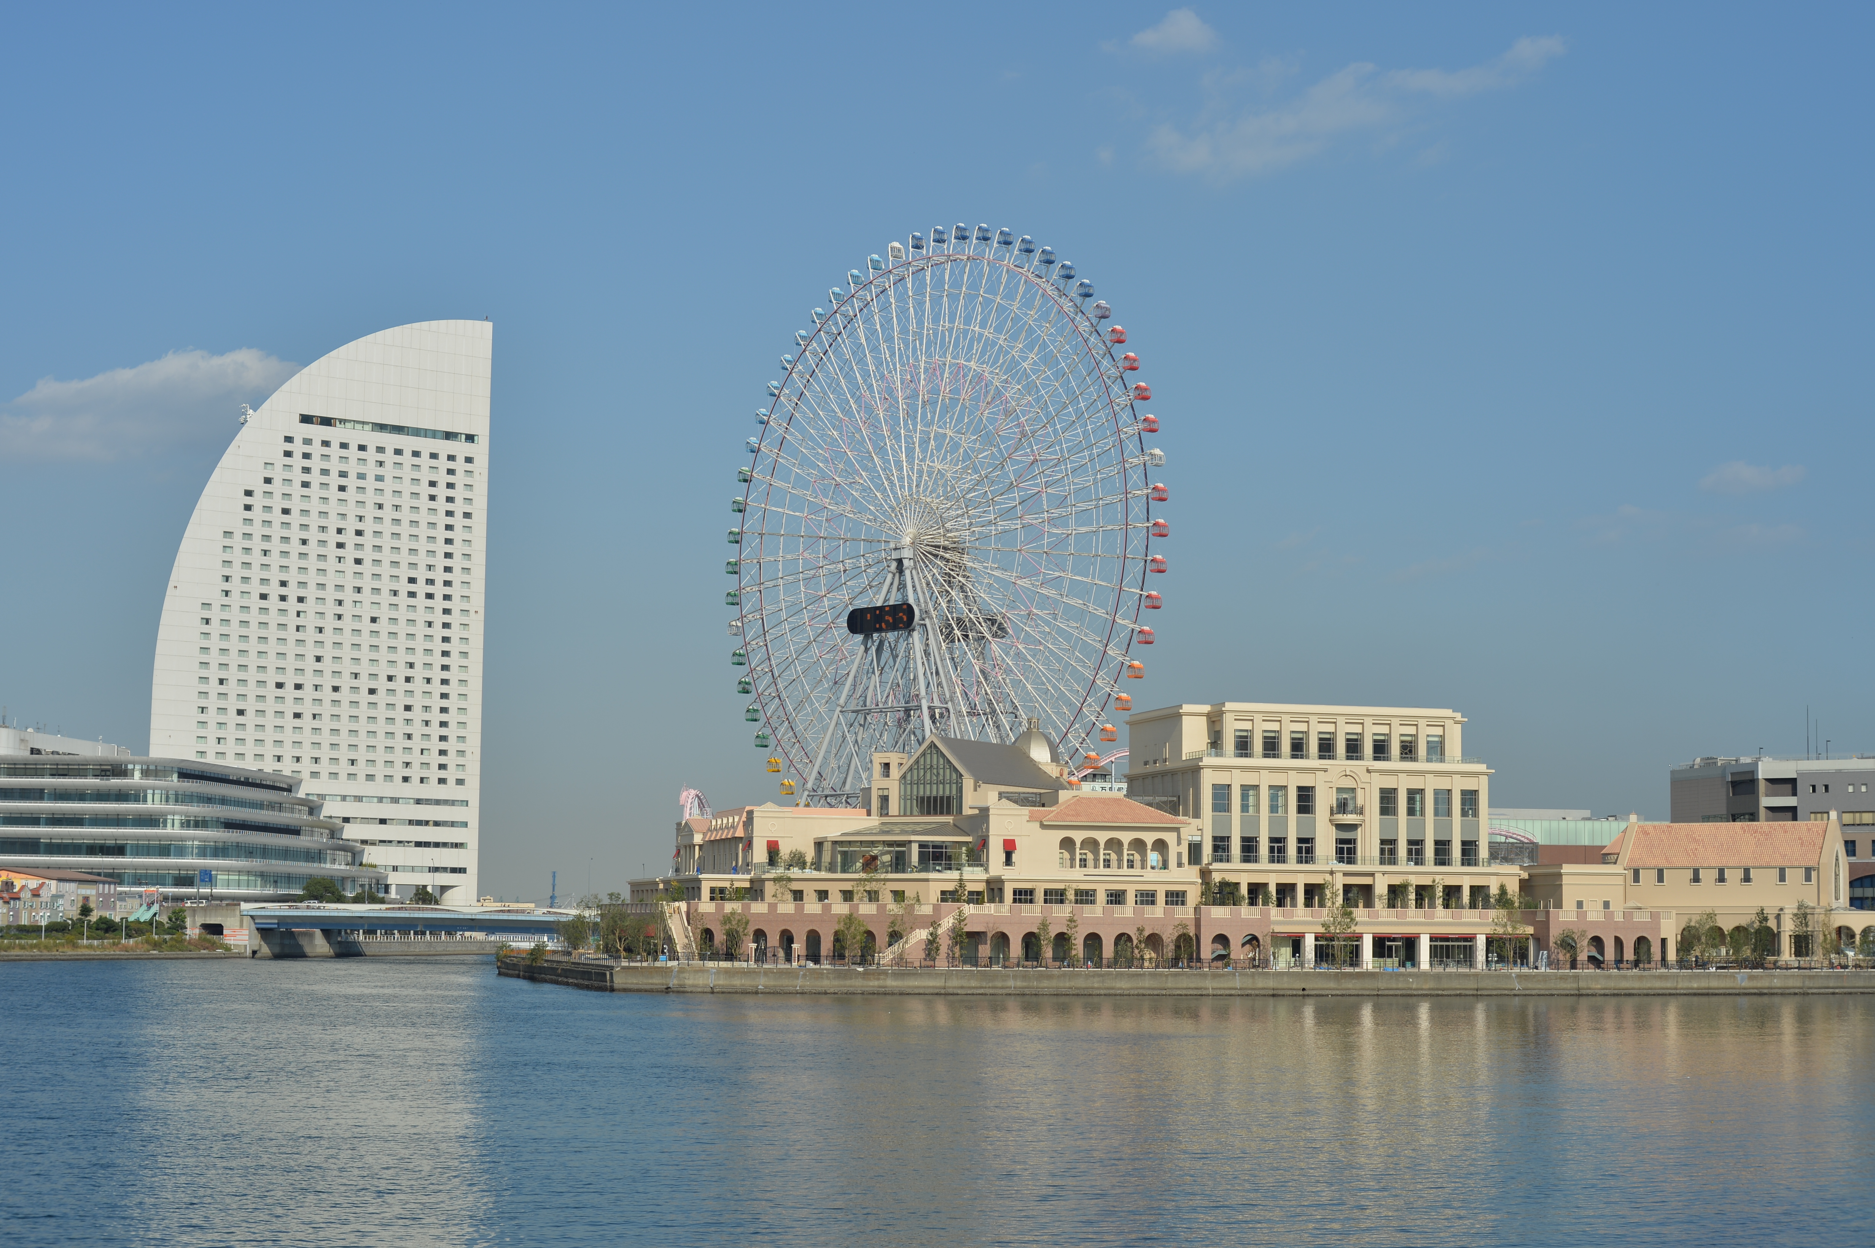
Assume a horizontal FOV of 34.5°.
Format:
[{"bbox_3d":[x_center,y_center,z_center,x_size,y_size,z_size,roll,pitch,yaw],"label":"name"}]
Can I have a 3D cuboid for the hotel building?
[{"bbox_3d":[-142.905,-1.016,675.480,77.243,139.600,28.000,5,-7,-35],"label":"hotel building"}]

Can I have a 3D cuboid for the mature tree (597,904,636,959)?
[{"bbox_3d":[-34.261,32.998,323.281,4.300,5.600,4.300,1,-6,0],"label":"mature tree"}]

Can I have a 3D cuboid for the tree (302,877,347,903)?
[{"bbox_3d":[-113.496,50.668,557.586,8.400,8.000,8.400,1,-6,0],"label":"tree"}]

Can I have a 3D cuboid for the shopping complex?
[{"bbox_3d":[31.372,24.318,337.946,128.077,28.102,56.000,2,-6,-14],"label":"shopping complex"}]

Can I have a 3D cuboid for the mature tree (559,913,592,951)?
[{"bbox_3d":[-43.061,36.714,358.074,3.900,4.800,3.900,1,-6,0],"label":"mature tree"}]

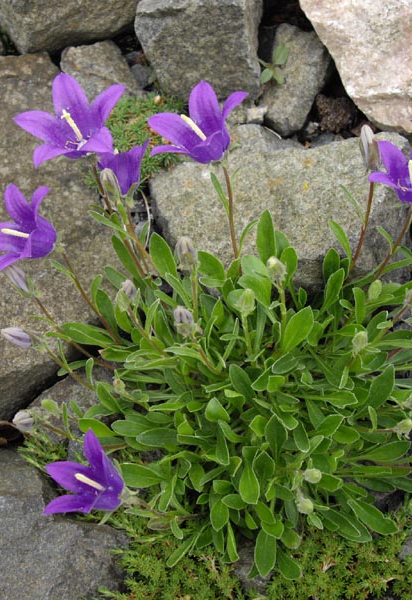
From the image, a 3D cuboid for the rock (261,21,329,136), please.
[{"bbox_3d":[0.064,-0.159,0.635,0.050,0.042,0.075,0,50,0],"label":"rock"}]

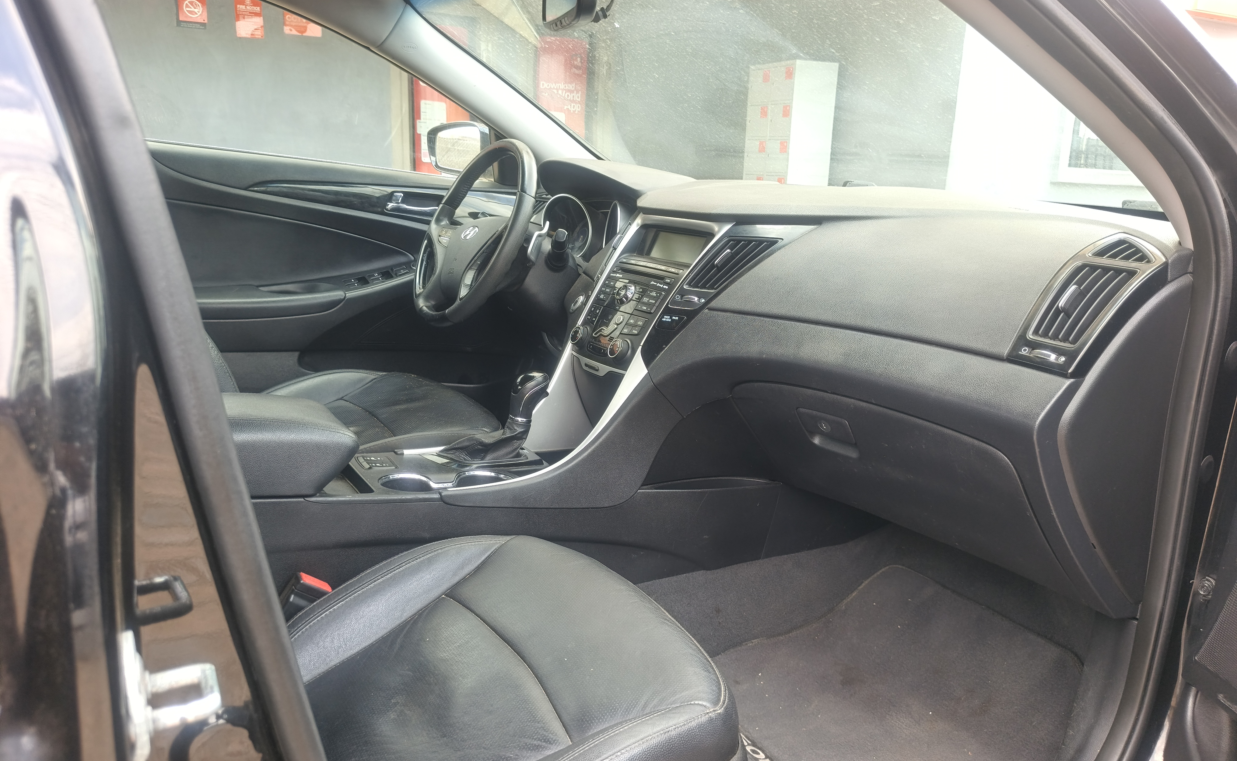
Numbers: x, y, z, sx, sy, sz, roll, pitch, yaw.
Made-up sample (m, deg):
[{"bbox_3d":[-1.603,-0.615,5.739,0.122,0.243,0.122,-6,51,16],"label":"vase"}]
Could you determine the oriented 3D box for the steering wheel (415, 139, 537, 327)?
[{"bbox_3d":[-0.256,-0.267,1.531,0.100,0.380,0.380,24,-1,-34],"label":"steering wheel"}]

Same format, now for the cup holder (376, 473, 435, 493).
[{"bbox_3d":[-0.283,0.168,1.112,0.080,0.060,0.080,-6,15,-31],"label":"cup holder"}]

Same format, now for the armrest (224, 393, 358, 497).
[{"bbox_3d":[-0.488,0.078,1.022,0.300,0.110,0.180,0,12,-32],"label":"armrest"}]

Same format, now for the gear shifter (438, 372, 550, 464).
[{"bbox_3d":[-0.179,0.049,1.232,0.160,0.135,0.095,-6,15,-31],"label":"gear shifter"}]

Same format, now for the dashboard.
[{"bbox_3d":[0.197,-0.106,1.410,0.530,0.500,1.440,-6,15,-31],"label":"dashboard"}]

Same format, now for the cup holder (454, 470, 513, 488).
[{"bbox_3d":[-0.192,0.167,1.163,0.080,0.060,0.080,-6,15,-31],"label":"cup holder"}]

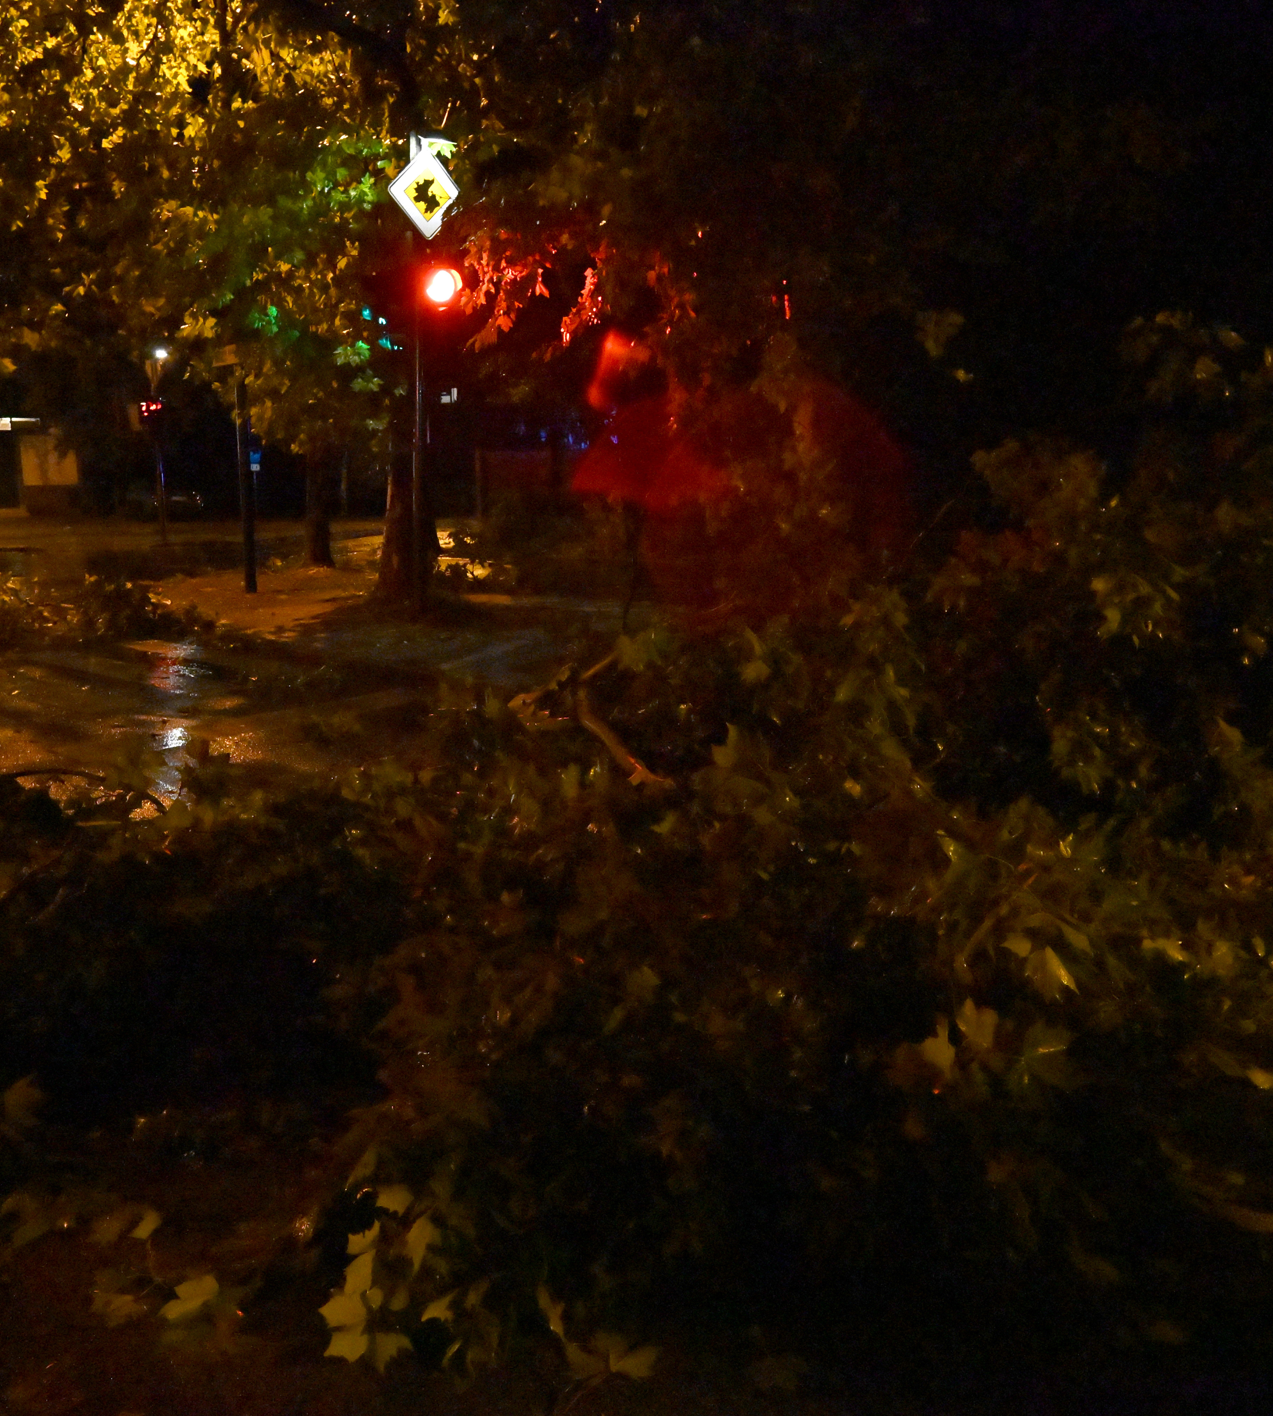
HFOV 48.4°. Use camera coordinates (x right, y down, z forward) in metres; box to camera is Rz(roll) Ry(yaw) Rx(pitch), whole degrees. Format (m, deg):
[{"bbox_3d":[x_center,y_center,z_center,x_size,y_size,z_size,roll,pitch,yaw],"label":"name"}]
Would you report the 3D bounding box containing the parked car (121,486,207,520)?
[{"bbox_3d":[-17.555,-7.661,52.451,1.780,1.450,4.200,-7,11,-35],"label":"parked car"}]

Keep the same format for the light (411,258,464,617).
[{"bbox_3d":[-2.028,-2.669,14.358,0.400,3.450,0.380,-8,12,-39],"label":"light"}]

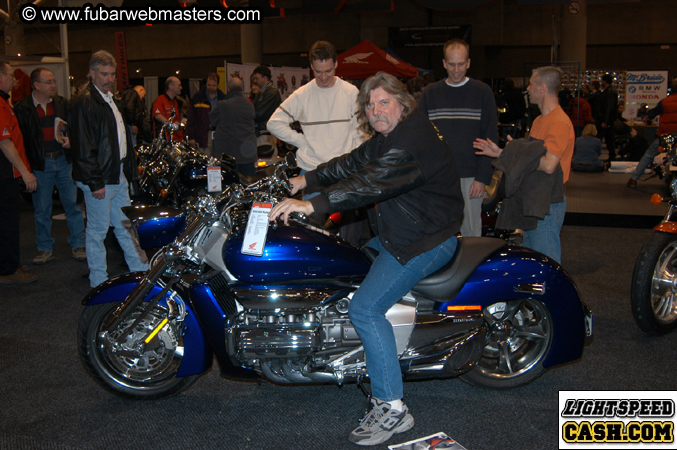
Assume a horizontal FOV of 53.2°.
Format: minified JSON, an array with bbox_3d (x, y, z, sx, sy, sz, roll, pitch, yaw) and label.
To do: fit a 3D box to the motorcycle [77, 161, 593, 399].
[{"bbox_3d":[-0.046,0.261,3.191,2.470,1.110,0.900,-1,9,0],"label":"motorcycle"}]

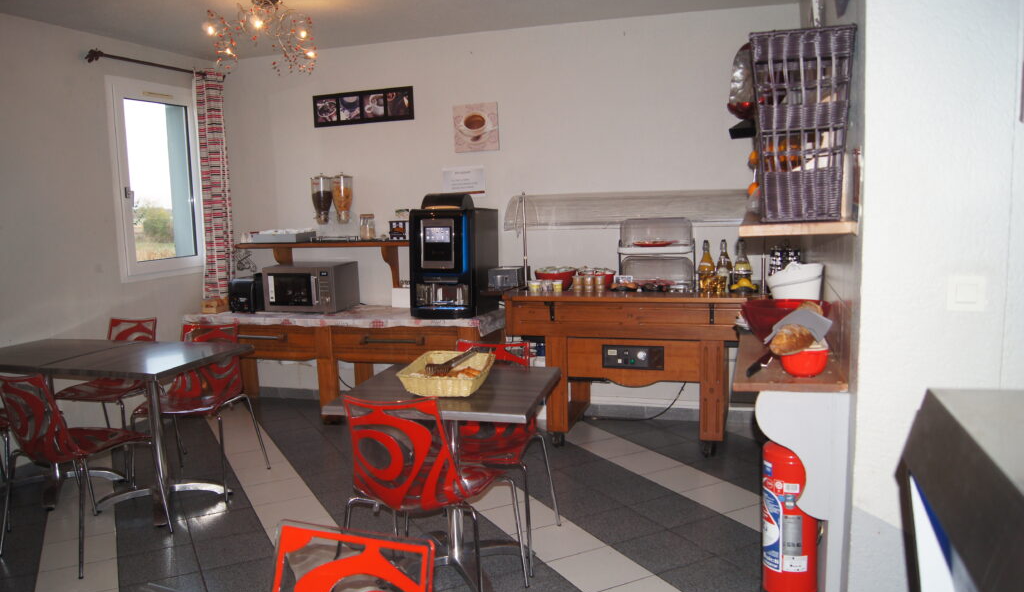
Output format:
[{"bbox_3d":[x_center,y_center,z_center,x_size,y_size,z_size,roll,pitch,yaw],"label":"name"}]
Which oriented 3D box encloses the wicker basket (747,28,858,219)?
[{"bbox_3d":[0.745,-0.429,1.996,0.250,0.475,0.250,1,7,18],"label":"wicker basket"}]

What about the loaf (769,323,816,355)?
[{"bbox_3d":[0.753,0.123,2.072,0.145,0.085,0.095,0,7,17],"label":"loaf"}]

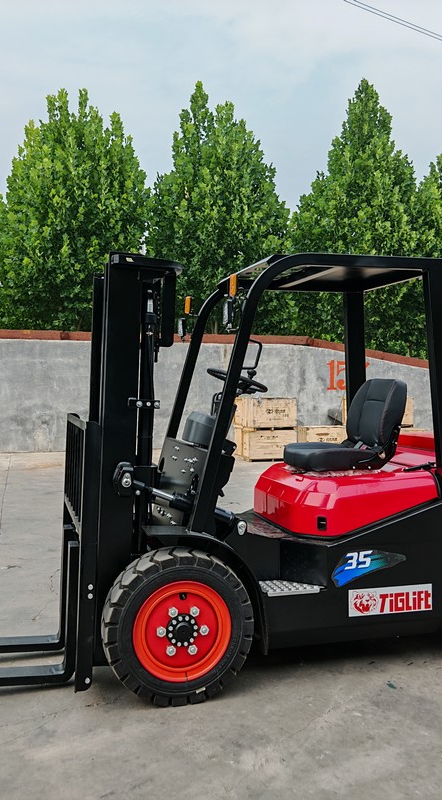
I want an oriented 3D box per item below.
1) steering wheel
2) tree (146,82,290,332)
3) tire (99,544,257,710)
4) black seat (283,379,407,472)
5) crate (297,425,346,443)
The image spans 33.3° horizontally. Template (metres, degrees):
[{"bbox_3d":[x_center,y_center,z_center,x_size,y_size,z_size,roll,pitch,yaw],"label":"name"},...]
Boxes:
[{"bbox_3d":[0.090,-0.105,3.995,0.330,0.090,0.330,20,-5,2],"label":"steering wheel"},{"bbox_3d":[-0.186,-4.759,25.000,4.900,11.950,4.900,0,0,-13],"label":"tree"},{"bbox_3d":[-0.198,1.029,3.395,0.695,0.695,0.220,0,0,-15],"label":"tire"},{"bbox_3d":[0.701,0.124,4.149,0.560,0.490,0.490,0,0,-15],"label":"black seat"},{"bbox_3d":[2.370,0.944,17.050,1.050,0.660,0.720,0,0,-12],"label":"crate"}]

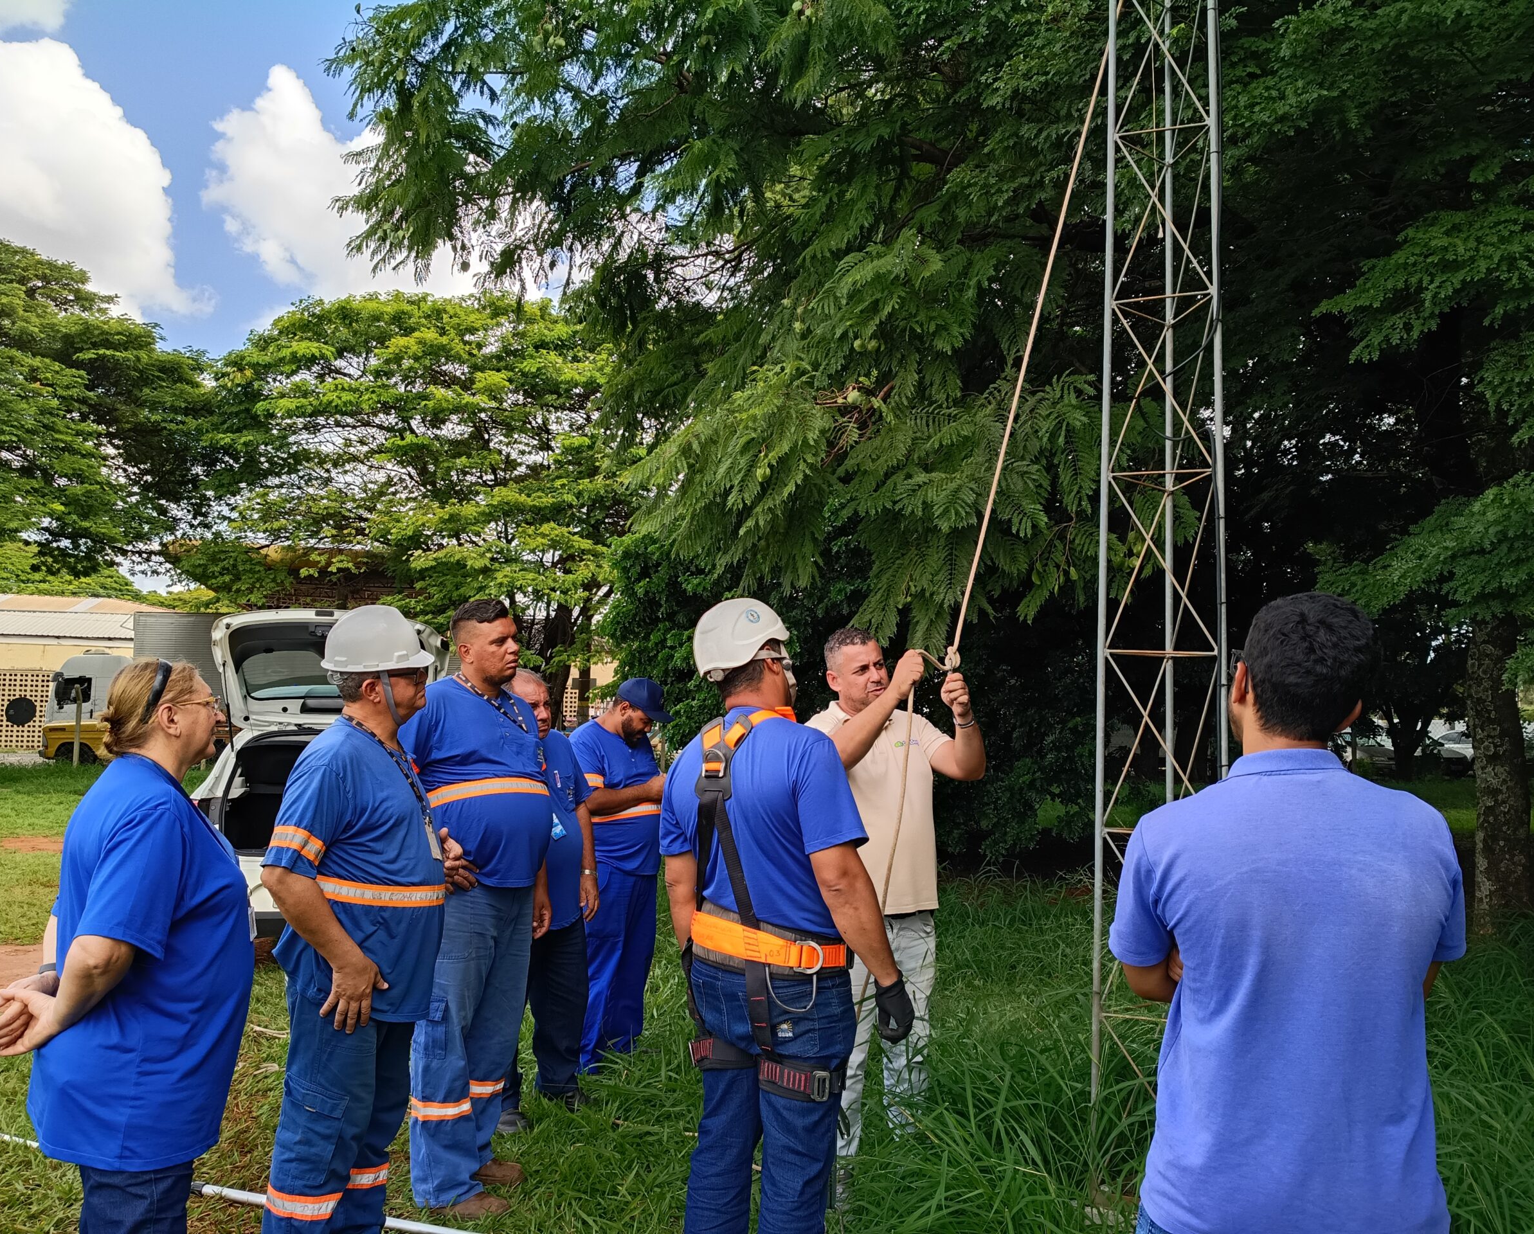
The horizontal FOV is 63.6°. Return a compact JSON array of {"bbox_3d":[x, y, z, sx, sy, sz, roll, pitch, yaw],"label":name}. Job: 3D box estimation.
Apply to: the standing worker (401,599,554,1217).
[{"bbox_3d":[-0.864,0.870,3.854,0.420,1.830,0.560,0,-5,20],"label":"standing worker"}]

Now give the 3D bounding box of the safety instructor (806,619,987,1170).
[{"bbox_3d":[0.423,0.938,4.116,0.640,1.800,0.480,2,-5,-6],"label":"safety instructor"}]

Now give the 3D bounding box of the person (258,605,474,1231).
[{"bbox_3d":[-0.967,0.839,3.094,0.520,1.760,0.560,1,-5,6],"label":"person"}]

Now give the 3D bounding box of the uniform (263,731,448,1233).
[{"bbox_3d":[-0.970,0.954,3.084,0.420,1.430,0.540,1,-5,6],"label":"uniform"}]

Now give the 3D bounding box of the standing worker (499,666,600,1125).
[{"bbox_3d":[-0.779,1.022,4.681,0.360,1.670,0.540,-2,-6,38],"label":"standing worker"}]

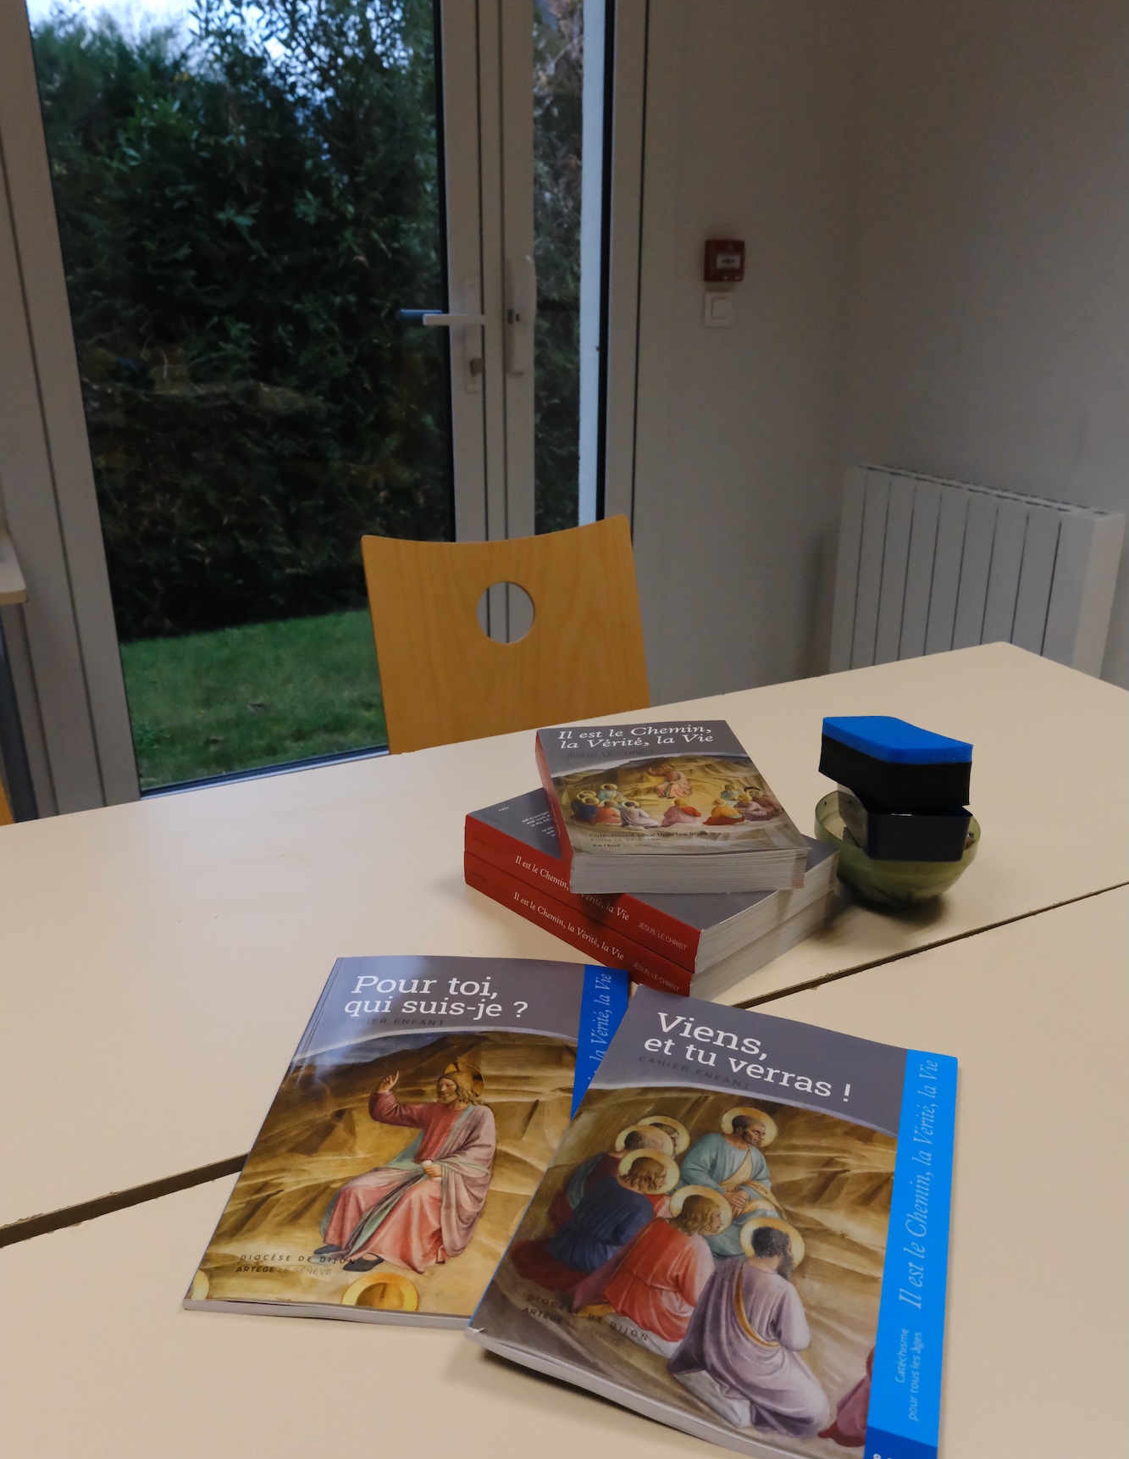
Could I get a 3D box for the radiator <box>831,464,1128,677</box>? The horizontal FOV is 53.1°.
[{"bbox_3d":[0.895,-0.265,2.593,0.085,0.575,0.725,-11,24,-26],"label":"radiator"}]

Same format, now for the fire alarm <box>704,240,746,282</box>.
[{"bbox_3d":[0.375,-1.094,2.641,0.088,0.088,0.040,-11,24,-26],"label":"fire alarm"}]

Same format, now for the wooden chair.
[{"bbox_3d":[0.004,0.163,1.703,0.460,0.855,0.520,-9,24,-23],"label":"wooden chair"}]

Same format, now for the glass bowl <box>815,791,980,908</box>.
[{"bbox_3d":[0.270,0.102,0.927,0.130,0.062,0.130,0,22,0],"label":"glass bowl"}]

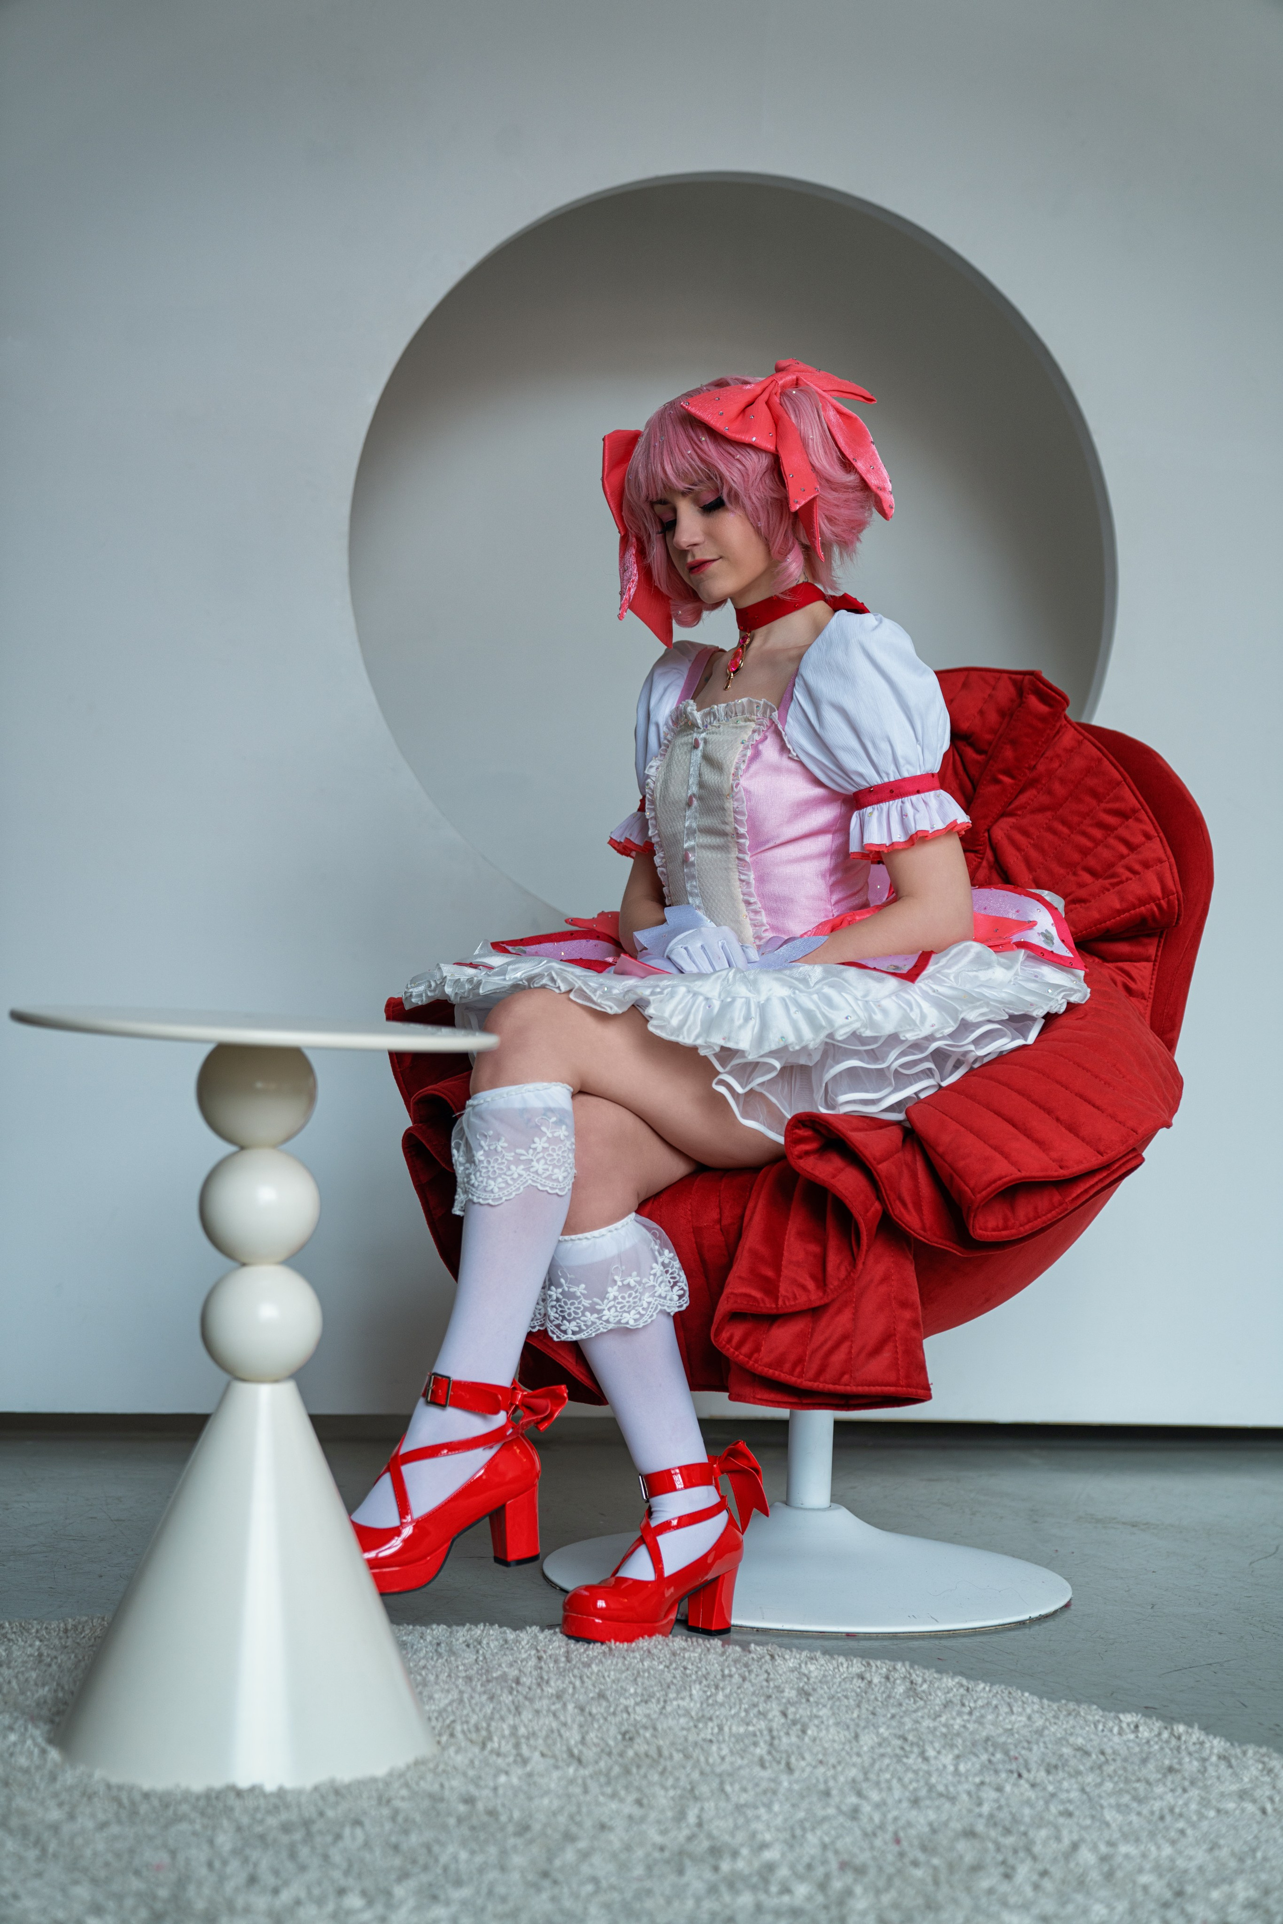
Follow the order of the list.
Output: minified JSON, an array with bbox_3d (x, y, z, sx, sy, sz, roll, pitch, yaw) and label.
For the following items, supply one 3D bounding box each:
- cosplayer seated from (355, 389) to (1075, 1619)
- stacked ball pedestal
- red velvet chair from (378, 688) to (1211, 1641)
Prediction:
[{"bbox_3d":[0.111,0.025,3.137,0.900,1.433,0.640,3,-1,-42],"label":"cosplayer seated"},{"bbox_3d":[-0.350,0.388,2.436,0.351,0.629,0.351,2,-1,0],"label":"stacked ball pedestal"},{"bbox_3d":[0.192,0.197,3.253,1.050,1.100,0.950,1,-1,38],"label":"red velvet chair"}]

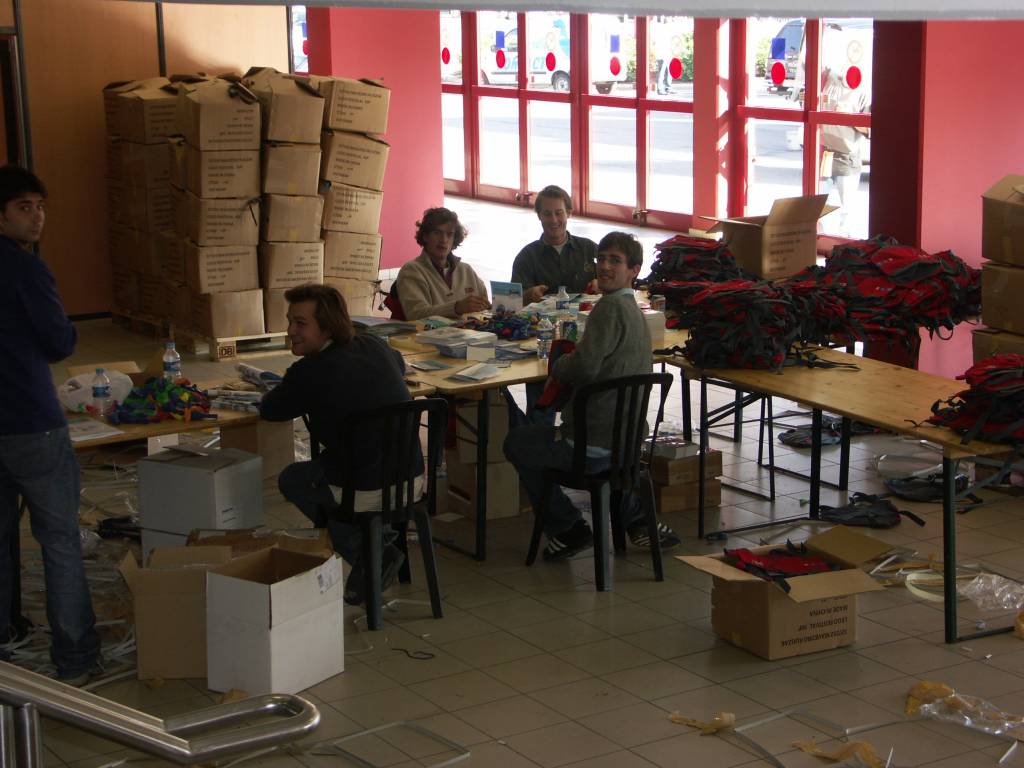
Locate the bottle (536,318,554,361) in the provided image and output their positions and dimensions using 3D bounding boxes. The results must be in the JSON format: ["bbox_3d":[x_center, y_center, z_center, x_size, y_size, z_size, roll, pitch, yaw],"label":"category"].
[{"bbox_3d":[0.145,-0.206,8.915,0.066,0.190,0.066,-8,14,-32],"label":"bottle"}]

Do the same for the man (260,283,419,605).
[{"bbox_3d":[-0.663,0.270,7.777,0.520,1.250,0.700,-11,16,-42],"label":"man"}]

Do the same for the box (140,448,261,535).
[{"bbox_3d":[-1.236,0.429,7.997,0.410,0.285,0.286,7,14,34],"label":"box"}]

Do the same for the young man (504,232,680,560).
[{"bbox_3d":[0.346,0.070,8.358,0.580,1.340,0.750,-11,16,-41],"label":"young man"}]

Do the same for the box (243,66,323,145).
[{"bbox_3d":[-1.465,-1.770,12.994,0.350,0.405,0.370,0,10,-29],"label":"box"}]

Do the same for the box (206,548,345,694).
[{"bbox_3d":[-0.831,0.839,7.069,0.290,0.425,0.405,7,14,33],"label":"box"}]

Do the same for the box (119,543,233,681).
[{"bbox_3d":[-1.196,0.806,7.215,0.360,0.400,0.360,-1,12,-2],"label":"box"}]

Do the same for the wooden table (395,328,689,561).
[{"bbox_3d":[0.340,0.215,9.208,1.970,0.758,0.790,-8,14,-33],"label":"wooden table"}]

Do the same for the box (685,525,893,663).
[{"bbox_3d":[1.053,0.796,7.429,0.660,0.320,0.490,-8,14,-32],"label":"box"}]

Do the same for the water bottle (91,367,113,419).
[{"bbox_3d":[-1.608,0.030,7.845,0.068,0.198,0.068,-8,14,-32],"label":"water bottle"}]

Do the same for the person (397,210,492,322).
[{"bbox_3d":[-0.253,-0.225,9.970,0.540,1.270,0.750,-7,13,-27],"label":"person"}]

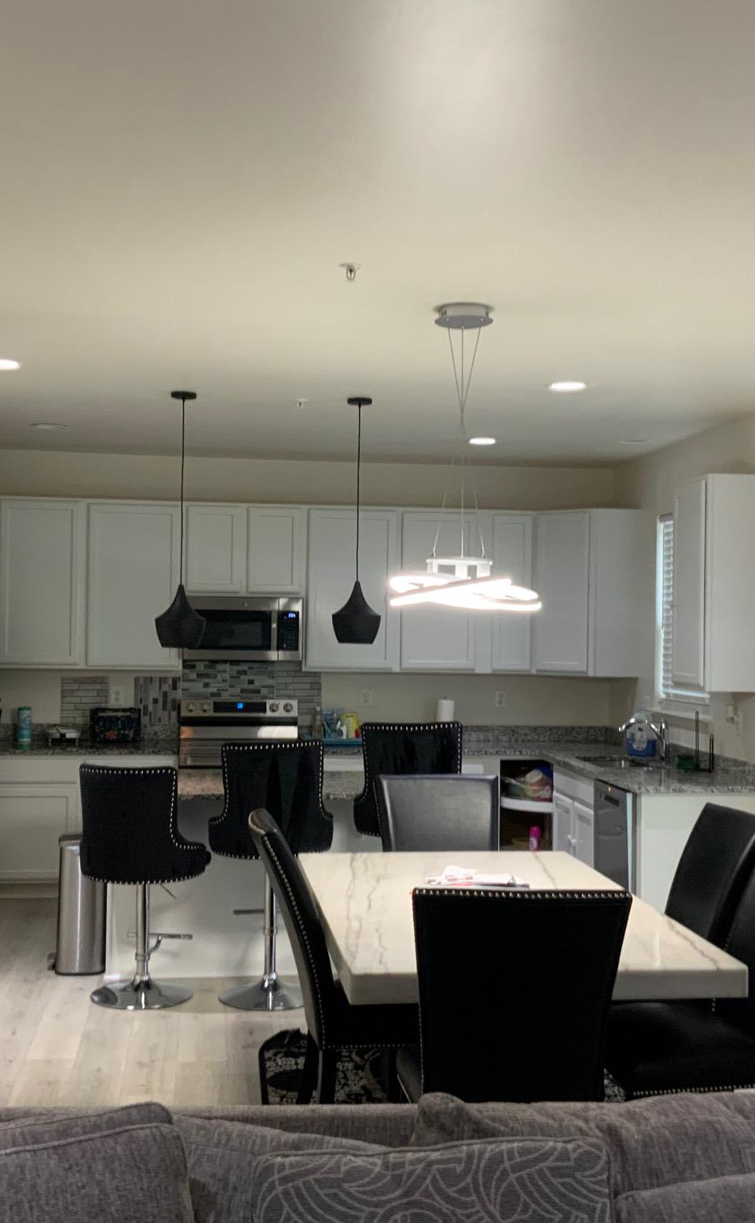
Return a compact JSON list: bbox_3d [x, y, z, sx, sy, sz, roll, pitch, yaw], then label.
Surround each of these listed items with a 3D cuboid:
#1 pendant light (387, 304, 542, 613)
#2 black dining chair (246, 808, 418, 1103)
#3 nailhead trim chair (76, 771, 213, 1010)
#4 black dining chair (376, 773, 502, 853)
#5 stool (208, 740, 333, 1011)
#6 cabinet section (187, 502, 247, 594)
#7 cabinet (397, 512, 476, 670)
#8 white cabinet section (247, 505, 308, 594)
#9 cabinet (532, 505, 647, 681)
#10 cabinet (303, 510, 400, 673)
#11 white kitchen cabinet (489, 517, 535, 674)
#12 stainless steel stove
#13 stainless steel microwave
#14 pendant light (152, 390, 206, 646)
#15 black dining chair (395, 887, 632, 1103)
[{"bbox_3d":[0.307,-0.518,4.681,0.540,1.049,0.520,1,-1,-7],"label":"pendant light"},{"bbox_3d":[-0.058,1.214,4.458,0.680,1.055,0.510,1,-1,-8],"label":"black dining chair"},{"bbox_3d":[-1.040,1.201,6.133,0.540,1.050,0.520,1,-1,11],"label":"nailhead trim chair"},{"bbox_3d":[0.300,1.230,5.569,0.510,1.055,0.680,1,-1,-8],"label":"black dining chair"},{"bbox_3d":[-0.479,1.165,6.166,0.540,1.170,0.520,1,-1,-16],"label":"stool"},{"bbox_3d":[-1.036,-0.390,8.760,0.391,0.600,0.325,1,0,-8],"label":"cabinet section"},{"bbox_3d":[0.376,-0.130,8.971,0.521,1.066,0.330,1,-1,-7],"label":"cabinet"},{"bbox_3d":[-0.653,-0.383,8.815,0.392,0.600,0.325,1,0,-8],"label":"white cabinet section"},{"bbox_3d":[1.329,-0.117,8.956,0.610,1.066,0.610,1,-1,-7],"label":"cabinet"},{"bbox_3d":[-0.185,-0.138,8.898,0.610,1.066,0.330,1,-1,-7],"label":"cabinet"},{"bbox_3d":[0.845,-0.126,9.039,0.310,1.040,0.340,1,-1,-8],"label":"white kitchen cabinet"},{"bbox_3d":[-0.863,1.164,8.608,0.757,1.190,0.680,1,-1,-7],"label":"stainless steel stove"},{"bbox_3d":[-0.869,0.111,8.764,0.760,0.430,0.400,1,-1,-8],"label":"stainless steel microwave"},{"bbox_3d":[-0.931,-0.430,6.533,0.240,1.214,0.240,1,-1,-7],"label":"pendant light"},{"bbox_3d":[0.313,1.186,3.523,0.510,1.055,0.650,1,-1,-3],"label":"black dining chair"}]

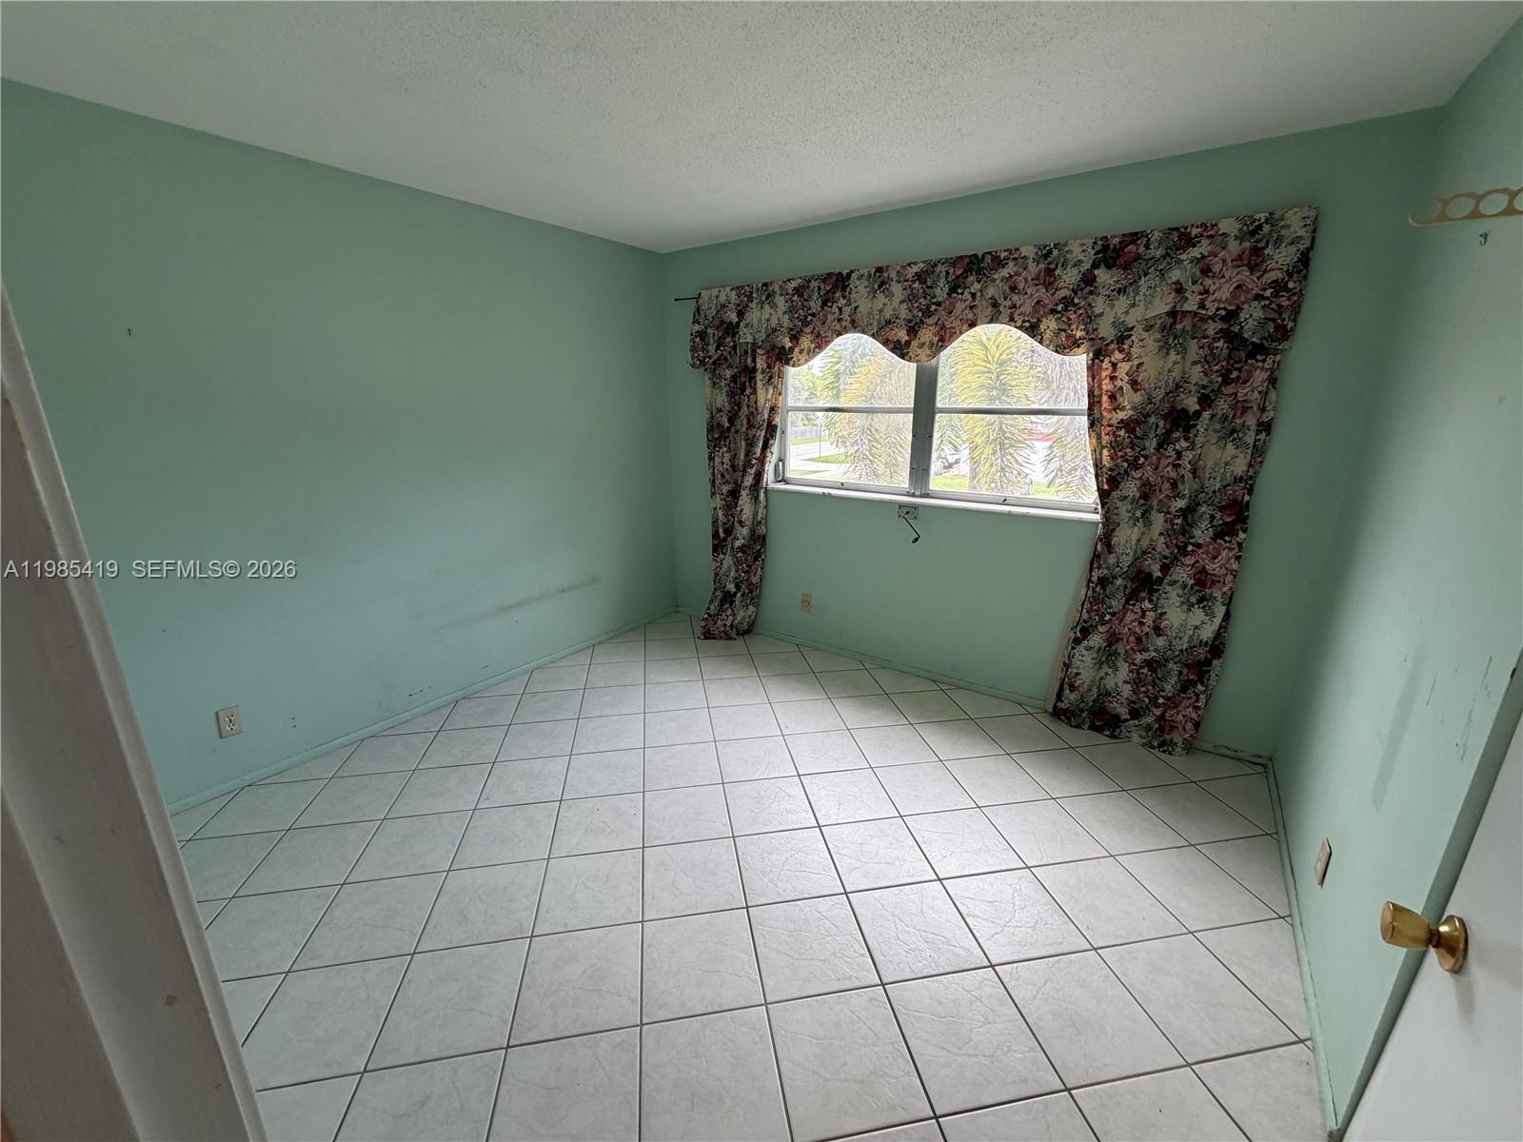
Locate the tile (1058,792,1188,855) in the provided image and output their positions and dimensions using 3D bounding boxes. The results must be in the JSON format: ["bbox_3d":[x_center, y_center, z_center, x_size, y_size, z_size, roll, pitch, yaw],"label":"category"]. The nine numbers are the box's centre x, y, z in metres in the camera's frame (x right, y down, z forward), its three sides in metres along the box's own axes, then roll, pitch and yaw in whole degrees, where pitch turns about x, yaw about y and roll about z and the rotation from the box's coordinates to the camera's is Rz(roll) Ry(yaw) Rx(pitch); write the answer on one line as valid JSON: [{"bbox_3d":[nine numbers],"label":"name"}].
[{"bbox_3d":[1.375,0.963,2.364,0.321,0.010,0.321,-3,16,-10],"label":"tile"}]

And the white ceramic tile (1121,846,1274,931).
[{"bbox_3d":[1.413,1.035,2.018,0.318,0.010,0.318,-3,16,-10],"label":"white ceramic tile"}]

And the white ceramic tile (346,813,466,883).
[{"bbox_3d":[-1.236,0.979,2.194,0.315,0.010,0.315,-3,16,-10],"label":"white ceramic tile"}]

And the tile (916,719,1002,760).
[{"bbox_3d":[0.927,0.787,2.880,0.315,0.010,0.315,-3,16,-10],"label":"tile"}]

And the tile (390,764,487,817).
[{"bbox_3d":[-1.317,0.907,2.545,0.324,0.010,0.324,-3,16,-10],"label":"tile"}]

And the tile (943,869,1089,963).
[{"bbox_3d":[0.779,1.066,1.911,0.315,0.010,0.315,-3,16,-10],"label":"tile"}]

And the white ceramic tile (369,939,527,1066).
[{"bbox_3d":[-0.807,1.138,1.637,0.318,0.010,0.318,-3,16,-10],"label":"white ceramic tile"}]

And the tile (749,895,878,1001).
[{"bbox_3d":[0.146,1.114,1.834,0.324,0.010,0.324,-3,16,-10],"label":"tile"}]

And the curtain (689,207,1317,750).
[{"bbox_3d":[0.728,-0.443,3.202,2.908,2.174,0.209,11,19,33],"label":"curtain"}]

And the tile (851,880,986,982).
[{"bbox_3d":[0.469,1.098,1.889,0.324,0.010,0.324,-3,16,-10],"label":"tile"}]

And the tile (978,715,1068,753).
[{"bbox_3d":[1.244,0.773,2.932,0.318,0.010,0.318,-3,16,-10],"label":"tile"}]

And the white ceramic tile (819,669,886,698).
[{"bbox_3d":[0.501,0.637,3.490,0.321,0.010,0.321,-3,16,-10],"label":"white ceramic tile"}]

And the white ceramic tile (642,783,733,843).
[{"bbox_3d":[-0.291,0.951,2.400,0.324,0.010,0.324,-3,16,-10],"label":"white ceramic tile"}]

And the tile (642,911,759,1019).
[{"bbox_3d":[-0.177,1.129,1.779,0.324,0.010,0.324,-3,16,-10],"label":"tile"}]

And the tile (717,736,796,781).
[{"bbox_3d":[-0.025,0.846,2.765,0.324,0.010,0.324,-3,16,-10],"label":"tile"}]

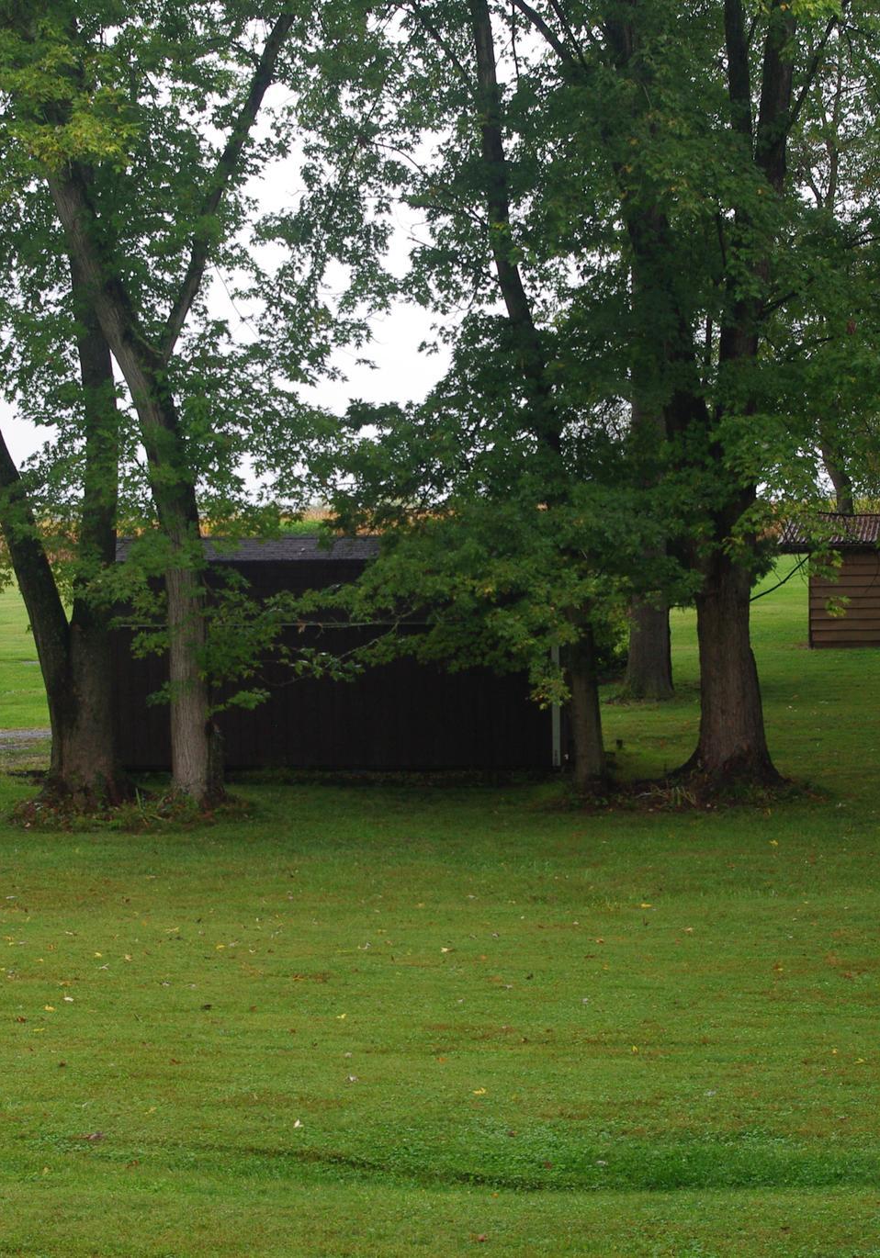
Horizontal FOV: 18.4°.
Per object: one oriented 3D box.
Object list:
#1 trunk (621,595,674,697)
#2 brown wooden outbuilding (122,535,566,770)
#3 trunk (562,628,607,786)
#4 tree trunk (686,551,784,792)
[{"bbox_3d":[3.440,0.316,45.000,0.850,1.750,0.850,0,3,0],"label":"trunk"},{"bbox_3d":[-1.300,0.243,37.436,6.100,2.950,4.300,0,3,5],"label":"brown wooden outbuilding"},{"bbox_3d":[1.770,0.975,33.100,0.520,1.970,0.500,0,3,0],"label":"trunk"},{"bbox_3d":[3.564,0.525,32.900,1.120,2.900,1.050,0,3,0],"label":"tree trunk"}]

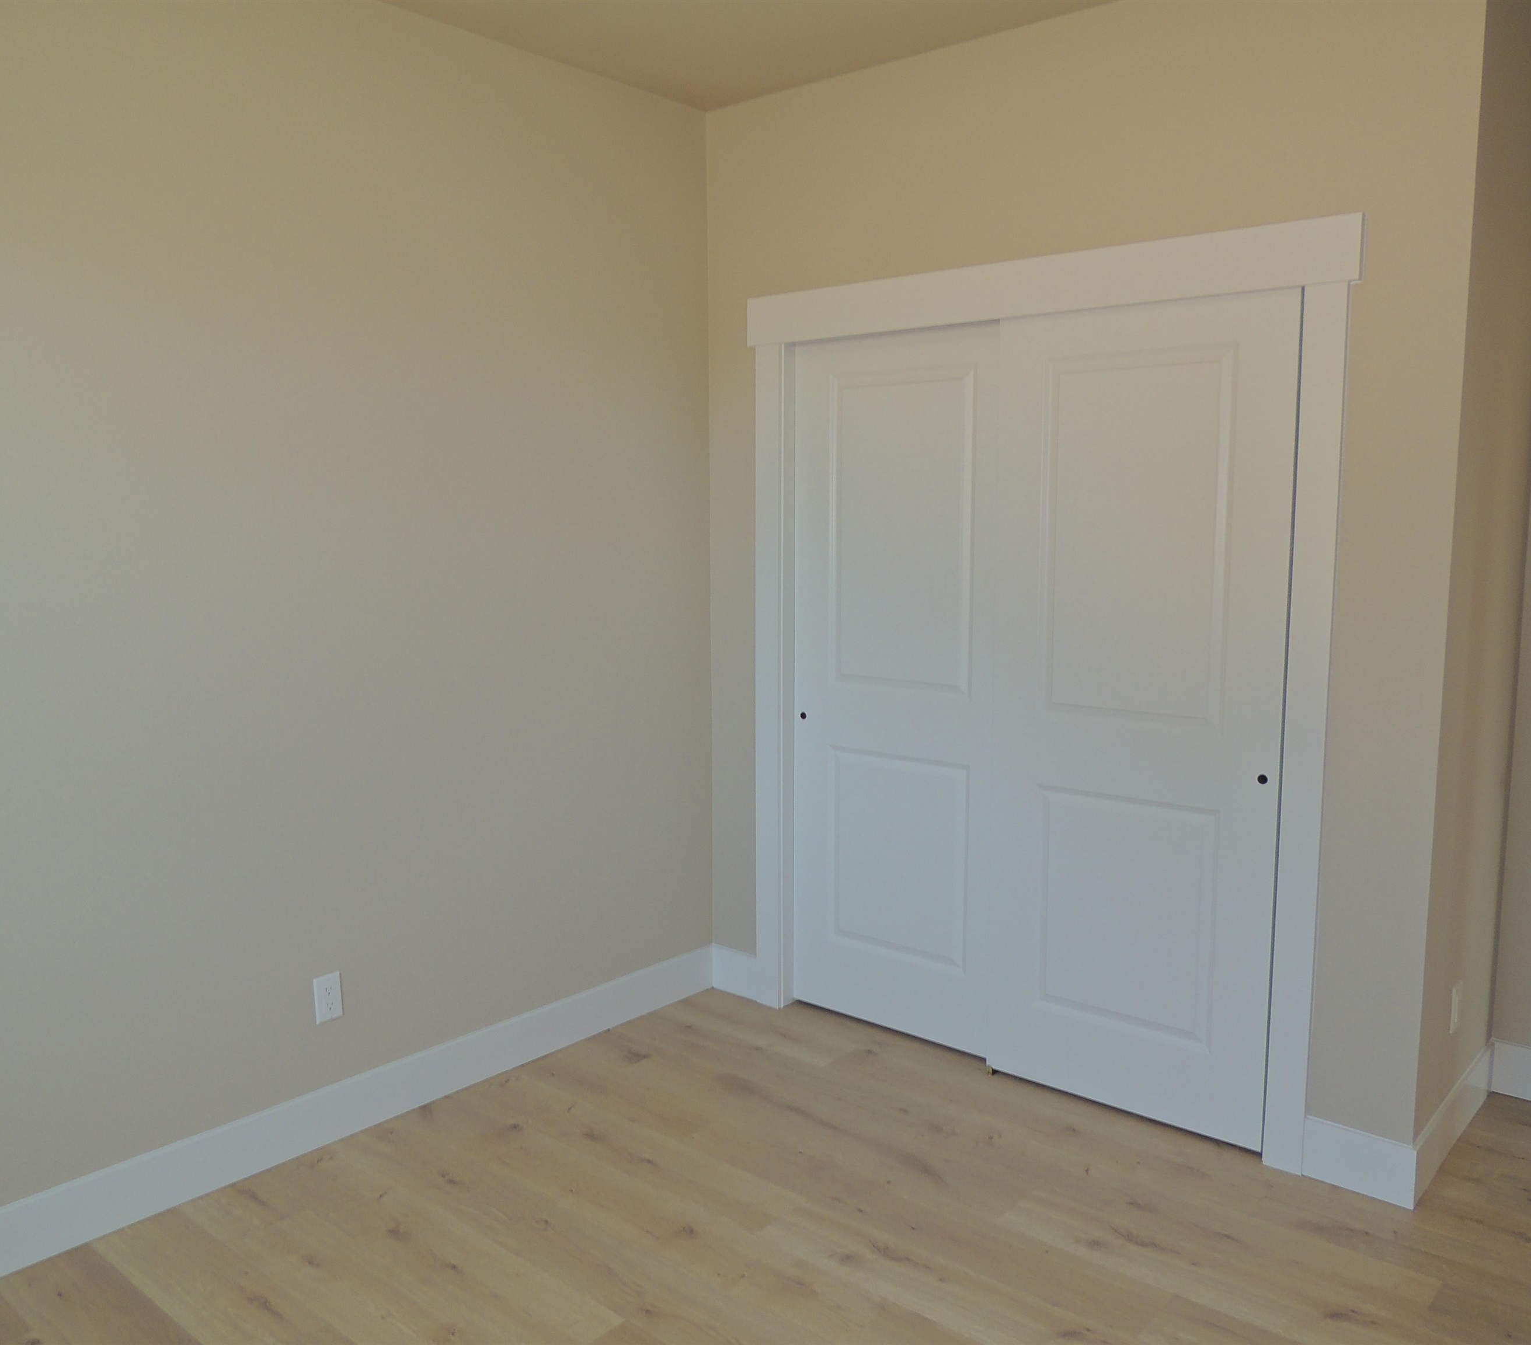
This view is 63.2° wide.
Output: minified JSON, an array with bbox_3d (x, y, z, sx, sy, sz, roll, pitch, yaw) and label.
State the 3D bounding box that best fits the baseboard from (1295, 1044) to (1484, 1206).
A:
[{"bbox_3d":[1.595,1.075,3.115,0.240,0.140,0.787,6,9,40],"label":"baseboard"}]

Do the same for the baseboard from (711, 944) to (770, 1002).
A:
[{"bbox_3d":[-0.093,0.975,4.031,0.210,0.140,0.019,6,9,40],"label":"baseboard"}]

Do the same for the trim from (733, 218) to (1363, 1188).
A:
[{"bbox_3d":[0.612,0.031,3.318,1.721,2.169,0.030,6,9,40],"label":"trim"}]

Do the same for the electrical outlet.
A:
[{"bbox_3d":[-1.065,0.793,3.034,0.010,0.113,0.070,6,9,40],"label":"electrical outlet"}]

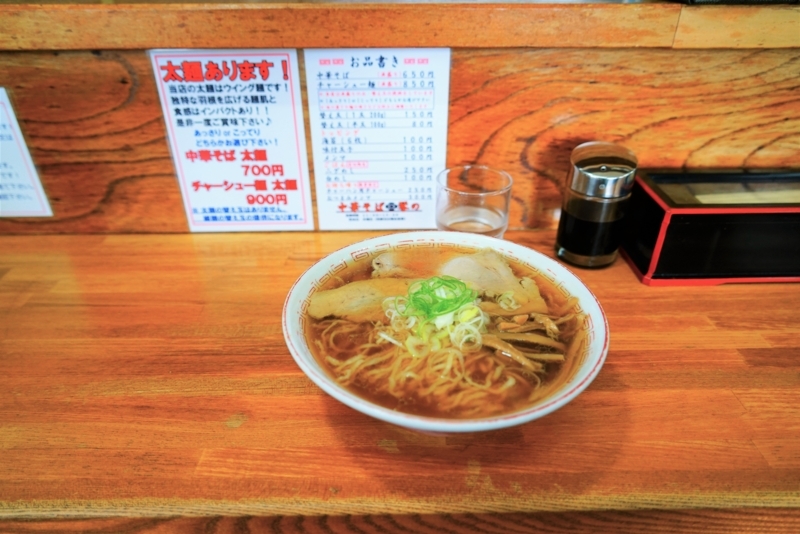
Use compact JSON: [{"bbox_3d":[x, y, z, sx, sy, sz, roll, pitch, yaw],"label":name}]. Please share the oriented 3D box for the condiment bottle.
[{"bbox_3d":[0.205,-0.064,0.556,0.068,0.112,0.068,12,34,19],"label":"condiment bottle"}]

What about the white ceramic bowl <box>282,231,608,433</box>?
[{"bbox_3d":[0.031,0.057,0.400,0.225,0.070,0.225,0,32,0],"label":"white ceramic bowl"}]

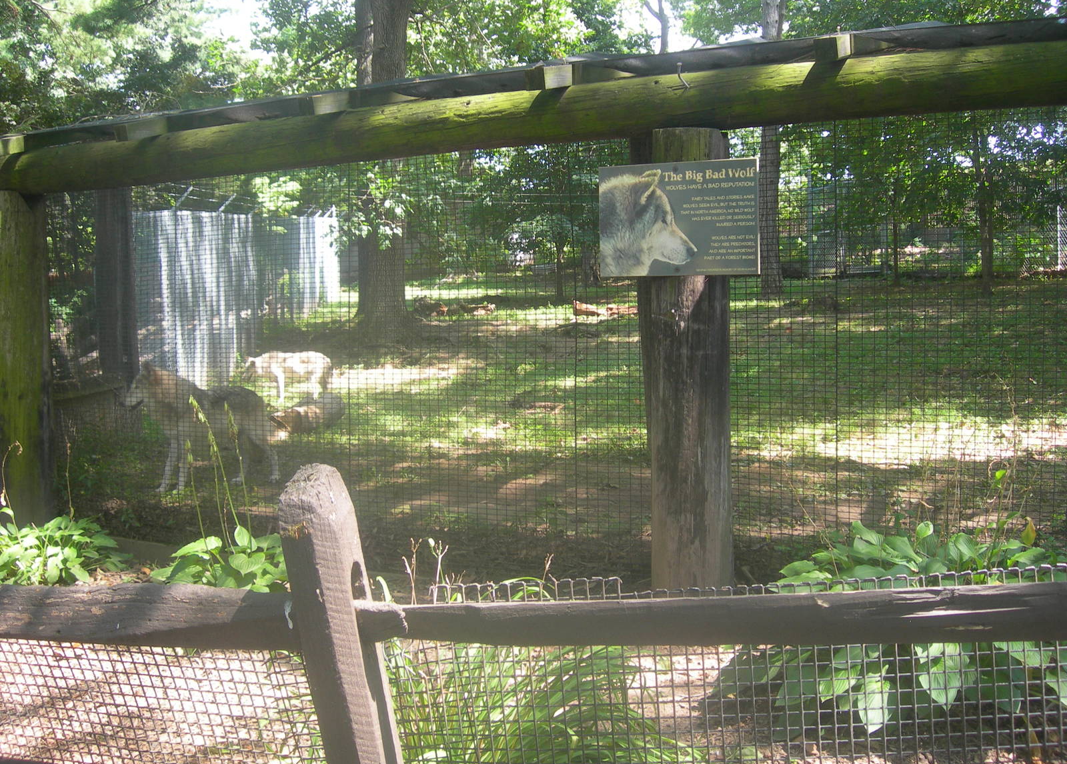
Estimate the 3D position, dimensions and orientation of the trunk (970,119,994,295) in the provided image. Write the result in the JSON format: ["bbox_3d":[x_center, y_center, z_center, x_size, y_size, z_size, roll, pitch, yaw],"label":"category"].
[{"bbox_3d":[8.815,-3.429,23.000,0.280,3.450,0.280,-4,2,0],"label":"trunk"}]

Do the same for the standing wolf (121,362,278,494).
[{"bbox_3d":[-2.320,0.318,8.200,1.120,0.890,0.330,-2,3,-34],"label":"standing wolf"}]

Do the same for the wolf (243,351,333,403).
[{"bbox_3d":[-3.494,-0.071,16.700,1.220,0.740,0.330,-1,2,-14],"label":"wolf"}]

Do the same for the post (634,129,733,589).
[{"bbox_3d":[0.643,-0.068,4.900,0.350,2.000,0.350,1,3,25],"label":"post"}]

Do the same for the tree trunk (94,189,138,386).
[{"bbox_3d":[-3.910,-0.920,11.000,0.420,2.700,0.420,1,3,25],"label":"tree trunk"}]

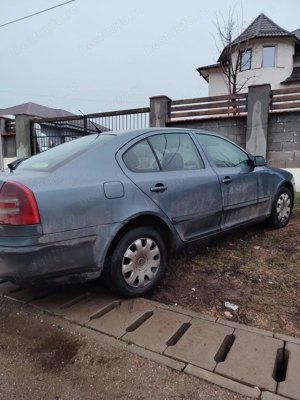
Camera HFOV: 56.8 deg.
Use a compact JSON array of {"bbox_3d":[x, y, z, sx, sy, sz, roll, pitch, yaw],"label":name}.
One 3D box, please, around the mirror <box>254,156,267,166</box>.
[{"bbox_3d":[1.262,-0.433,3.172,0.120,0.130,0.175,-10,11,-40],"label":"mirror"}]

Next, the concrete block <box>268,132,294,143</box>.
[{"bbox_3d":[2.898,-1.367,6.101,0.450,0.200,0.190,3,7,25],"label":"concrete block"}]

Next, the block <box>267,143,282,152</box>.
[{"bbox_3d":[2.784,-1.168,6.177,0.360,0.195,0.190,3,7,25],"label":"block"}]

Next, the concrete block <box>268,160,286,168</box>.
[{"bbox_3d":[2.834,-0.791,6.195,0.380,0.185,0.190,3,7,25],"label":"concrete block"}]

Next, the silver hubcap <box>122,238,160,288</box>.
[{"bbox_3d":[-0.103,0.515,2.338,0.405,0.405,0.140,-12,12,-39],"label":"silver hubcap"}]

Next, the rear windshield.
[{"bbox_3d":[-0.863,-0.431,2.601,0.820,0.100,1.180,-36,27,-32],"label":"rear windshield"}]

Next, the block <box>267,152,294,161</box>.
[{"bbox_3d":[2.900,-0.963,6.145,0.460,0.195,0.190,3,7,25],"label":"block"}]

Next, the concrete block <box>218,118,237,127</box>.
[{"bbox_3d":[1.857,-1.812,6.540,0.390,0.195,0.190,3,7,25],"label":"concrete block"}]

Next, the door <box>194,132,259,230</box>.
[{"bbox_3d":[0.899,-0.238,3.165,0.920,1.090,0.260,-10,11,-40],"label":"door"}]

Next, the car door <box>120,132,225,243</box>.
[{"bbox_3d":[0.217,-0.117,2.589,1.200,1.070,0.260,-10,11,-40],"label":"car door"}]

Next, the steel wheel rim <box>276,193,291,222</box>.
[{"bbox_3d":[1.856,0.113,3.966,0.400,0.400,0.140,-12,12,-39],"label":"steel wheel rim"}]

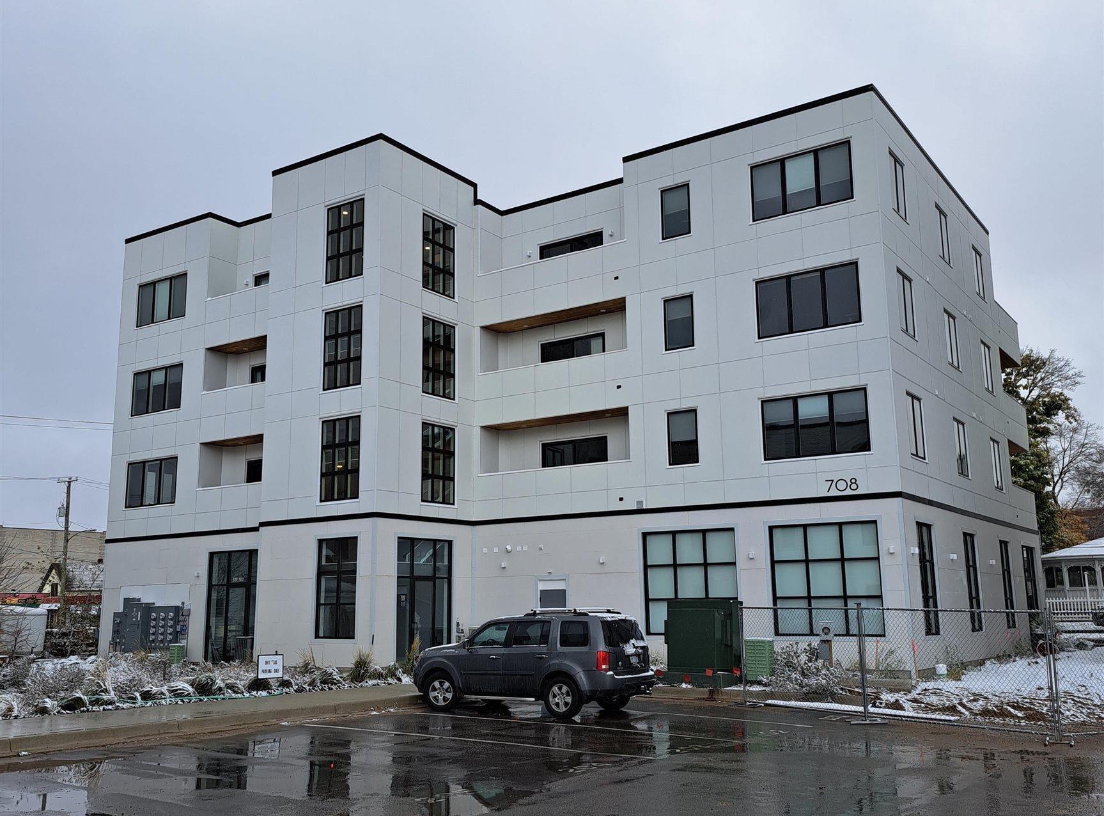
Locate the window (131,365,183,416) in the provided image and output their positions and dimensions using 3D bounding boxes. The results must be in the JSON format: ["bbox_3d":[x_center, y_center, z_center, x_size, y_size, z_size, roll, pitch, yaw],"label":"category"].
[{"bbox_3d":[-13.886,-0.583,35.942,2.851,1.614,0.120,-8,-13,34],"label":"window"}]

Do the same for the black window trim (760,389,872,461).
[{"bbox_3d":[6.603,0.438,25.611,2.710,1.559,0.150,-8,-13,34],"label":"black window trim"}]

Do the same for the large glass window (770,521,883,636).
[{"bbox_3d":[6.689,4.205,24.955,2.737,2.693,0.120,-8,-13,34],"label":"large glass window"}]

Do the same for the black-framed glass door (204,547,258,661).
[{"bbox_3d":[-10.006,6.193,31.974,2.310,3.361,0.150,-8,-13,34],"label":"black-framed glass door"}]

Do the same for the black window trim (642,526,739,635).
[{"bbox_3d":[3.643,4.606,26.916,2.688,2.698,0.150,-8,-13,34],"label":"black window trim"}]

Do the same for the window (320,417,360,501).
[{"bbox_3d":[-5.924,1.446,28.771,1.516,2.351,0.150,-8,-13,34],"label":"window"}]

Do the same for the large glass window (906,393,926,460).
[{"bbox_3d":[9.029,0.486,25.413,0.150,1.490,1.340,-8,-13,34],"label":"large glass window"}]

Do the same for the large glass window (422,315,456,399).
[{"bbox_3d":[-3.368,-1.448,30.297,0.150,2.300,1.440,-8,-13,34],"label":"large glass window"}]

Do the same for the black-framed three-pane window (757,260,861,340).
[{"bbox_3d":[6.432,-2.667,25.663,2.686,1.543,0.150,-8,-13,34],"label":"black-framed three-pane window"}]

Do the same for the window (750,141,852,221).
[{"bbox_3d":[6.415,-5.798,26.251,2.676,1.565,0.150,-8,-13,34],"label":"window"}]

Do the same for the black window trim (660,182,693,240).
[{"bbox_3d":[3.524,-5.519,28.856,0.898,1.483,0.150,-8,-13,34],"label":"black window trim"}]

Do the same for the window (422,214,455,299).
[{"bbox_3d":[-3.550,-4.726,32.023,0.120,2.395,1.504,-8,-13,34],"label":"window"}]

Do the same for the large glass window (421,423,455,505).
[{"bbox_3d":[-3.317,1.644,29.724,0.150,2.290,1.450,-8,-13,34],"label":"large glass window"}]

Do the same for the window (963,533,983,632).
[{"bbox_3d":[12.209,5.058,29.599,0.120,2.801,1.451,-8,-13,34],"label":"window"}]

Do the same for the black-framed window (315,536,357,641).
[{"bbox_3d":[-5.900,4.961,28.101,1.529,2.702,0.150,-8,-13,34],"label":"black-framed window"}]

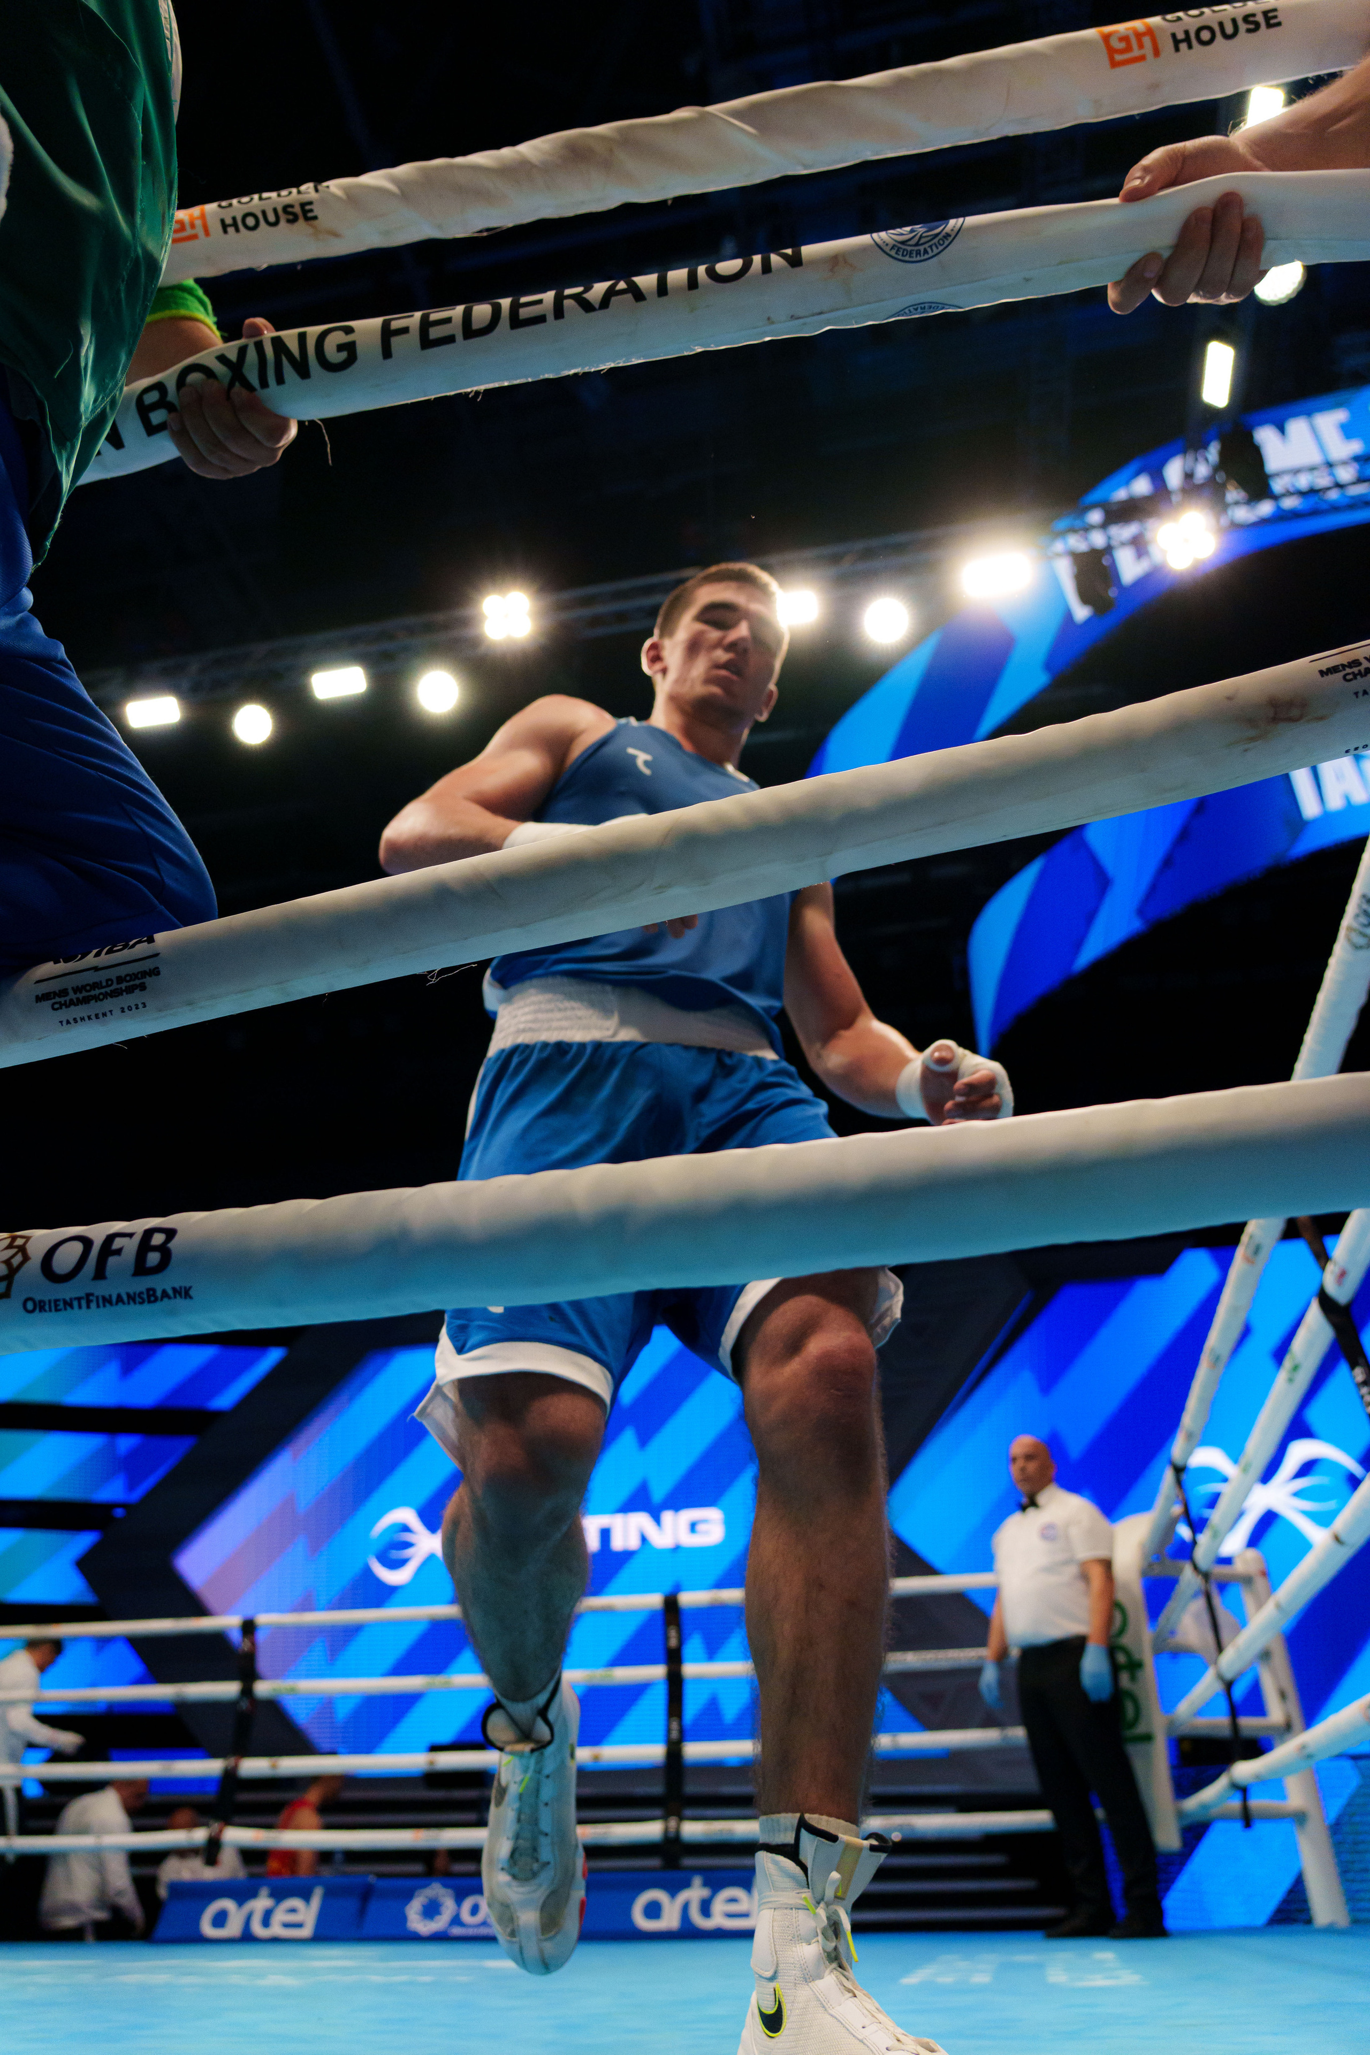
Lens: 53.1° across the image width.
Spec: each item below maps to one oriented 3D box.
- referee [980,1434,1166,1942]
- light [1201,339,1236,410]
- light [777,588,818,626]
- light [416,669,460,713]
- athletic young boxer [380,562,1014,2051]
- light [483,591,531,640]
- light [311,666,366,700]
[{"bbox_3d":[1.477,2.485,5.351,0.370,1.780,0.530,20,-38,-30],"label":"referee"},{"bbox_3d":[4.331,-5.282,11.005,0.280,0.180,0.560,36,-18,30],"label":"light"},{"bbox_3d":[1.049,-4.073,13.308,0.560,0.180,0.280,-7,-72,10],"label":"light"},{"bbox_3d":[-2.455,-3.394,13.814,0.370,0.380,0.370,-3,-72,3],"label":"light"},{"bbox_3d":[-0.029,0.078,1.491,0.630,1.750,0.600,7,-33,-13],"label":"athletic young boxer"},{"bbox_3d":[-1.798,-4.186,13.920,0.430,0.220,0.430,-3,-72,3],"label":"light"},{"bbox_3d":[-3.539,-3.563,14.128,0.560,0.180,0.280,-7,-72,10],"label":"light"}]

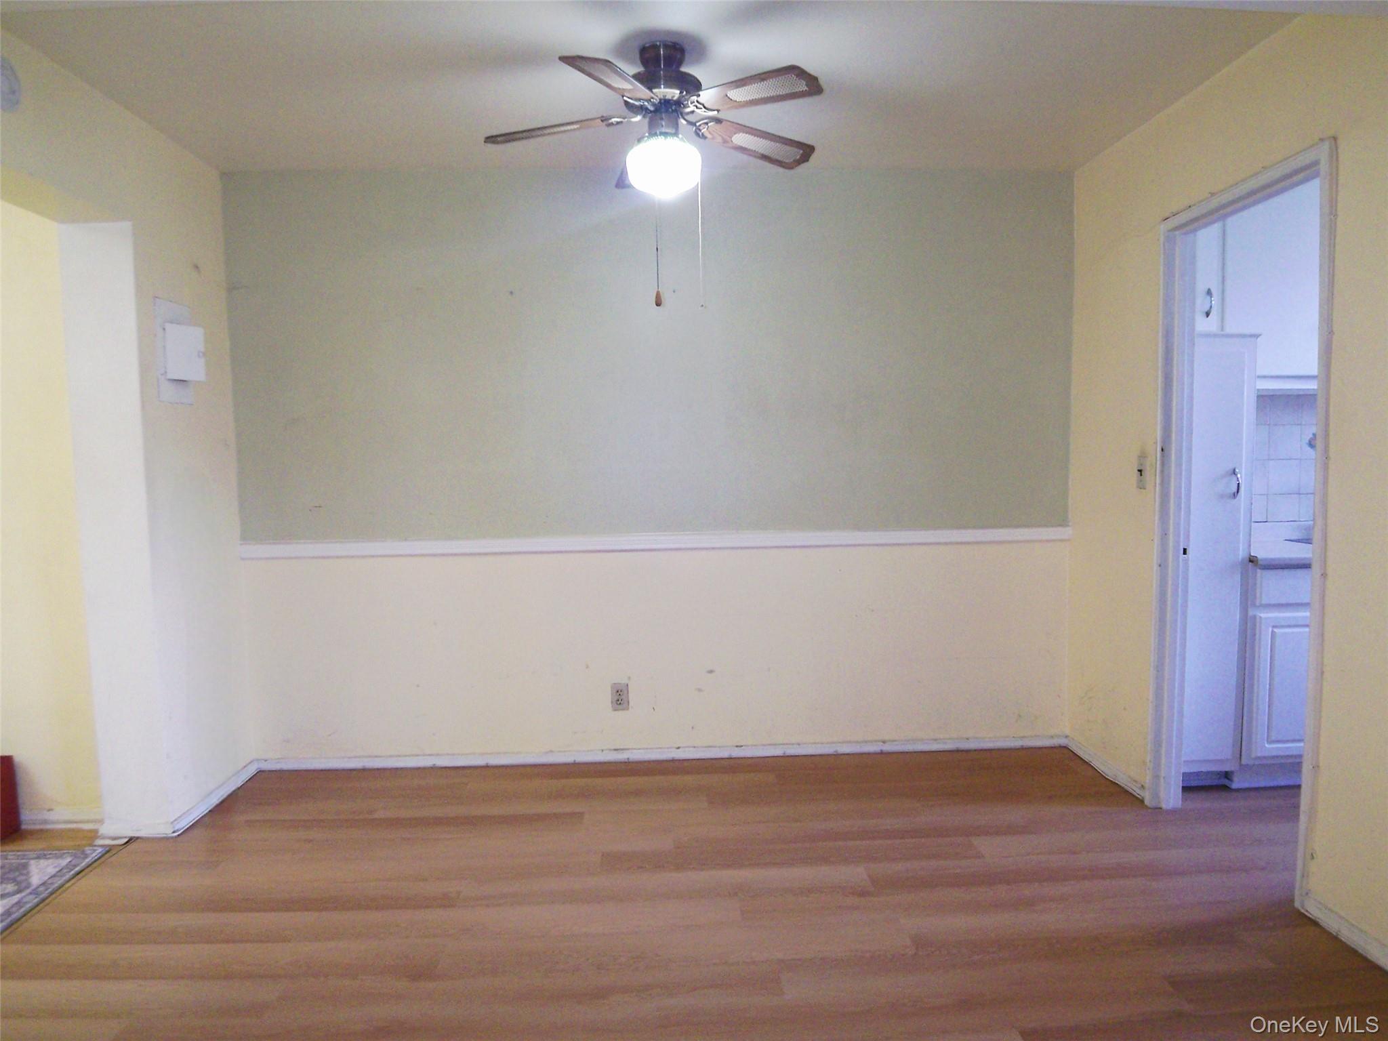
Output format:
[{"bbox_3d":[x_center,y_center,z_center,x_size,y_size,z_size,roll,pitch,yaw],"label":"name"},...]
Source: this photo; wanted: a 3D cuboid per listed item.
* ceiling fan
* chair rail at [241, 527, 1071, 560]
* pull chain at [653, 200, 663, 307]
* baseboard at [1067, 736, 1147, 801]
[{"bbox_3d":[-0.104,-1.136,2.660,1.040,0.406,1.040,-1,4,-3],"label":"ceiling fan"},{"bbox_3d":[-0.122,0.091,3.834,3.447,0.060,0.025,-1,4,-3],"label":"chair rail"},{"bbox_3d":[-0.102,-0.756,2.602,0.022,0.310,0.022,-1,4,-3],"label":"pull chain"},{"bbox_3d":[1.623,0.977,3.673,0.018,0.054,0.630,-1,4,-3],"label":"baseboard"}]

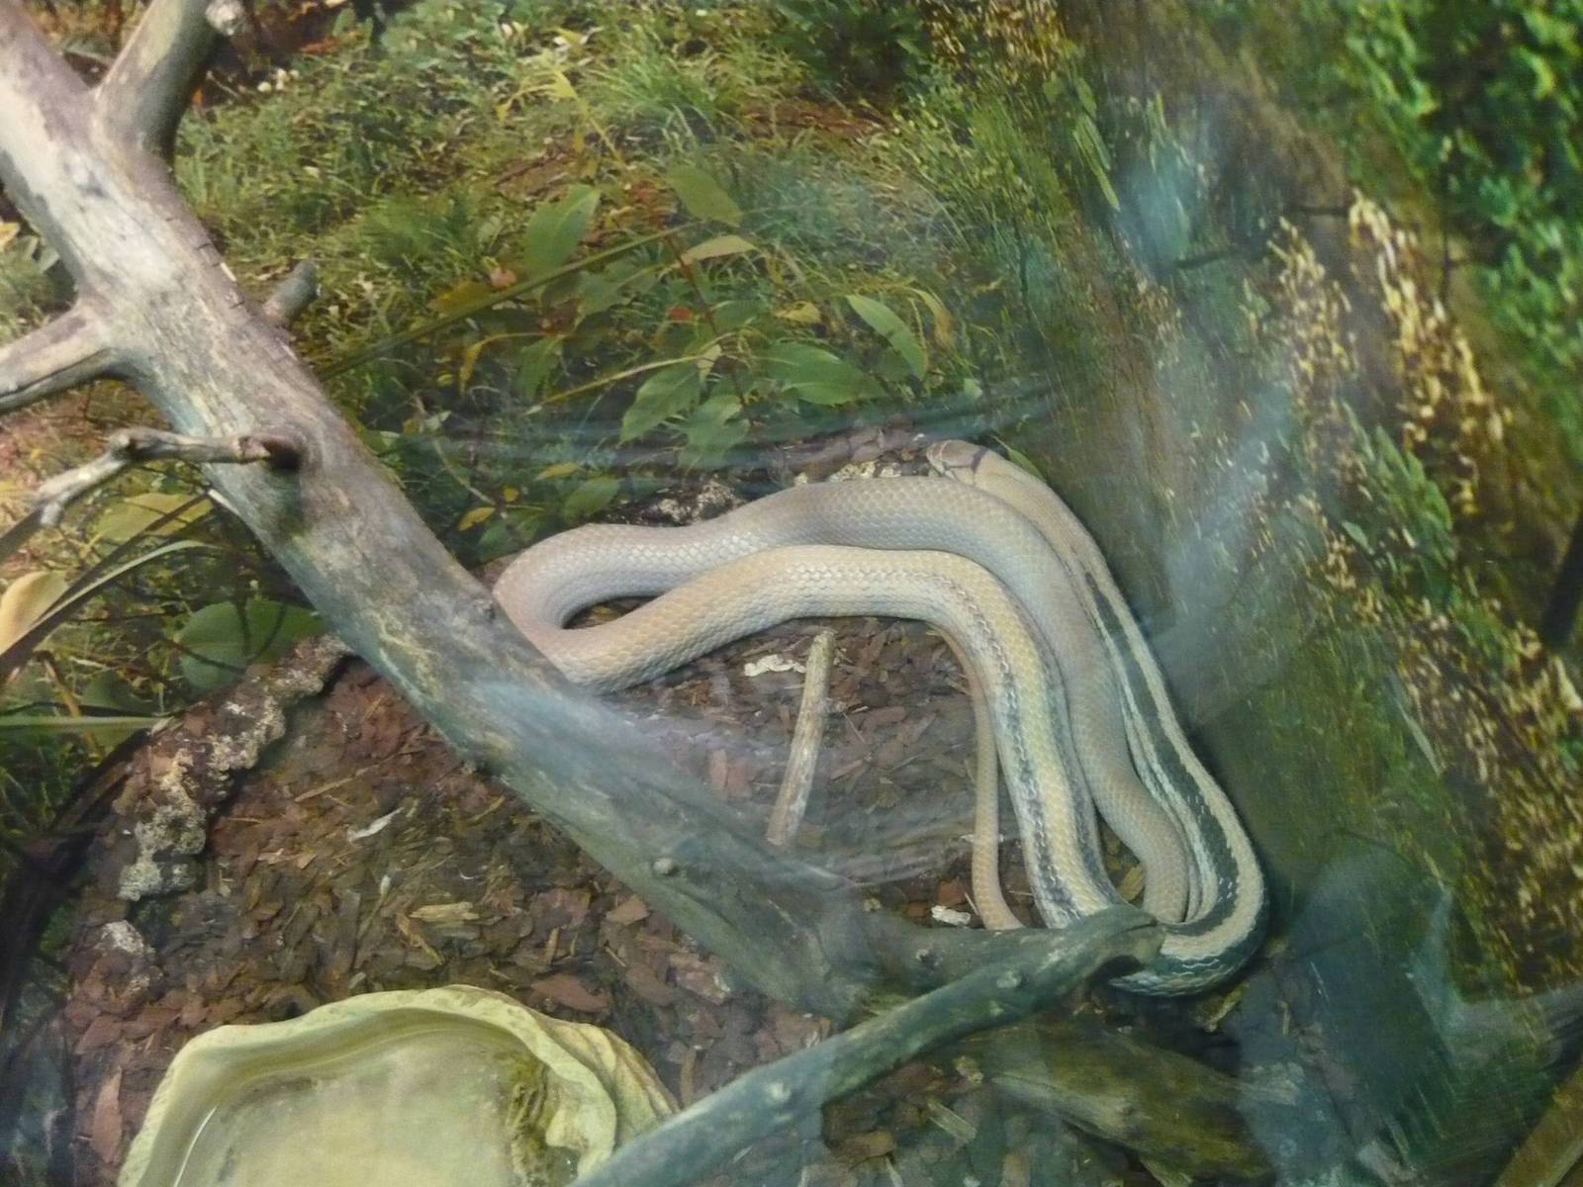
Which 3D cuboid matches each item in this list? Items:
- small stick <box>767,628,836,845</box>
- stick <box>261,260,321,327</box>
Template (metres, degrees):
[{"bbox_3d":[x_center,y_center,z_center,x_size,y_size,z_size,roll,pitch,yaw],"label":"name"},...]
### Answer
[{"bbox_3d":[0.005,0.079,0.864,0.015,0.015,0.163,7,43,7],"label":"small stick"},{"bbox_3d":[-0.290,-0.172,0.870,0.018,0.018,0.045,40,65,0],"label":"stick"}]

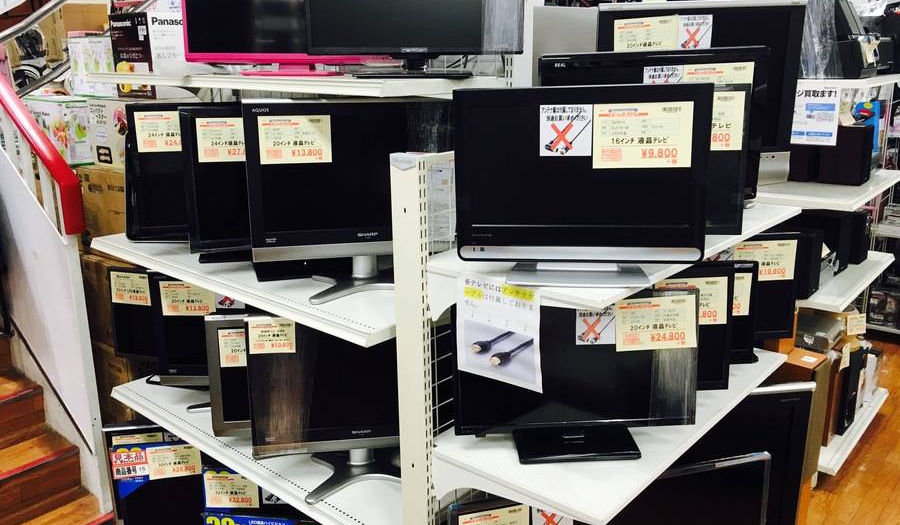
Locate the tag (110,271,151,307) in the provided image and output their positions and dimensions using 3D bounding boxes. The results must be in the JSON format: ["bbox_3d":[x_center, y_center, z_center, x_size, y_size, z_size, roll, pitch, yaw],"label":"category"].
[{"bbox_3d":[-1.000,0.083,2.370,0.148,0.102,0.008,3,16,13],"label":"tag"}]

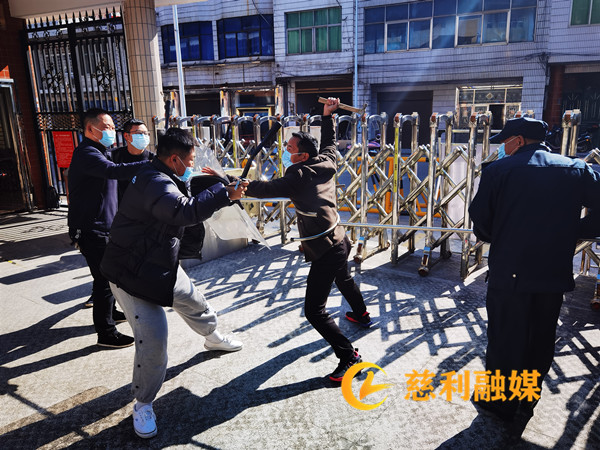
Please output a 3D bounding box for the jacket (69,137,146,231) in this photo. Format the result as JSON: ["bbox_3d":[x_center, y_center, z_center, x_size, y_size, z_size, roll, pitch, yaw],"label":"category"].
[{"bbox_3d":[-1.399,-0.288,3.400,0.560,0.710,0.500,5,15,9],"label":"jacket"}]

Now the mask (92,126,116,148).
[{"bbox_3d":[-1.378,-0.613,3.300,0.120,0.130,0.140,-1,13,15],"label":"mask"}]

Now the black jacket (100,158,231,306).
[{"bbox_3d":[-0.745,0.012,2.541,0.650,0.780,0.560,2,12,-18],"label":"black jacket"}]

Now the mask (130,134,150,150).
[{"bbox_3d":[-1.248,-0.646,3.663,0.110,0.125,0.140,7,16,41],"label":"mask"}]

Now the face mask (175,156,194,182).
[{"bbox_3d":[-0.609,-0.295,2.487,0.115,0.135,0.135,7,11,-19],"label":"face mask"}]

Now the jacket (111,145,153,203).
[{"bbox_3d":[-1.311,-0.371,3.812,0.320,0.660,0.500,14,21,40],"label":"jacket"}]

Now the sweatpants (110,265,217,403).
[{"bbox_3d":[-0.752,0.484,2.821,0.560,0.800,0.860,-3,14,-6],"label":"sweatpants"}]

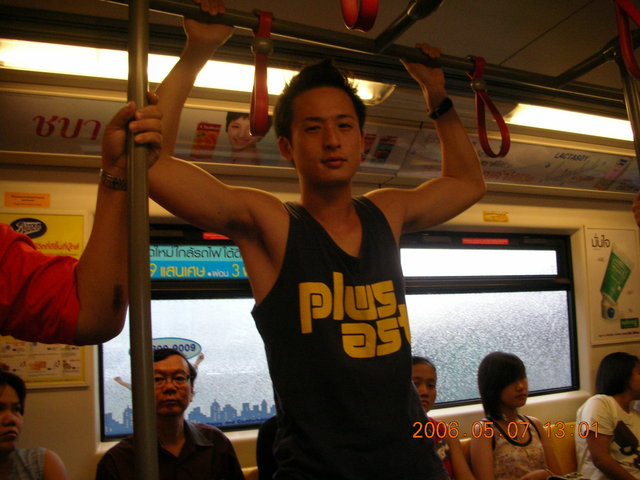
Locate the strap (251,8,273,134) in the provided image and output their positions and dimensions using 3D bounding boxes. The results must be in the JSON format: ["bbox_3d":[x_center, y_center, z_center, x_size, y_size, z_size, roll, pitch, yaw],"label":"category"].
[{"bbox_3d":[-0.125,-0.368,1.403,0.048,0.285,0.085,5,-13,-18],"label":"strap"}]

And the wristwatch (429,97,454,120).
[{"bbox_3d":[0.304,-0.329,1.620,0.058,0.033,0.056,-30,0,-37],"label":"wristwatch"}]

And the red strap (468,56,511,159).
[{"bbox_3d":[0.441,-0.360,1.679,0.042,0.275,0.092,0,-11,-28],"label":"red strap"}]

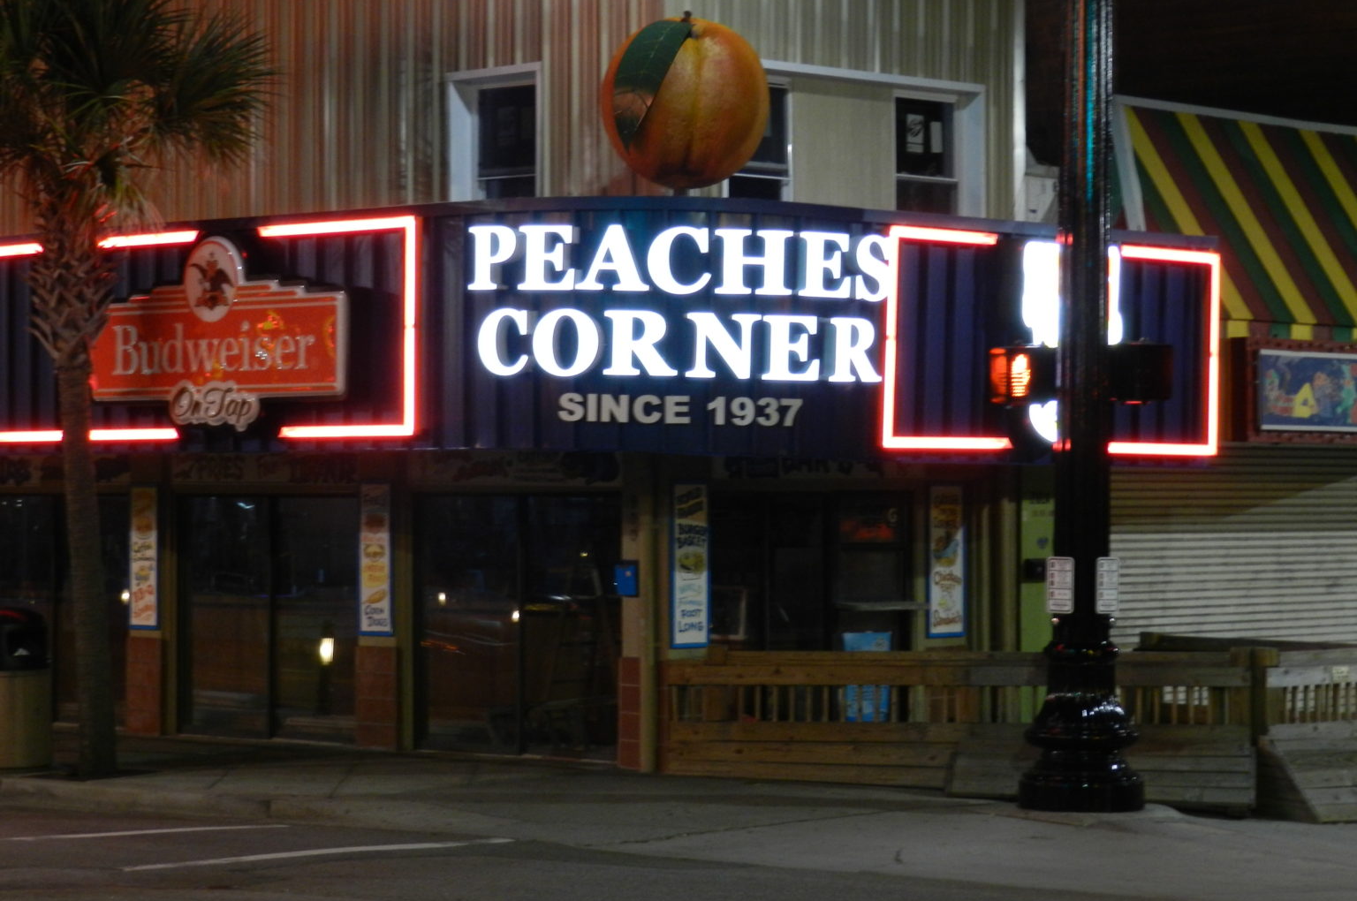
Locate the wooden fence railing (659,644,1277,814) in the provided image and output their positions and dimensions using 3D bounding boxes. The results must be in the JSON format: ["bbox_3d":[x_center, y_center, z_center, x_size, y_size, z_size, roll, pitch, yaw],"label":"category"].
[{"bbox_3d":[2.086,2.009,28.300,4.450,1.180,0.300,0,-1,-2],"label":"wooden fence railing"}]

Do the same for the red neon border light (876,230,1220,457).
[{"bbox_3d":[3.052,-0.836,31.363,0.100,1.680,4.220,-1,-1,44],"label":"red neon border light"}]

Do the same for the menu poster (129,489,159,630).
[{"bbox_3d":[-4.505,0.911,33.022,0.410,1.210,0.030,-1,-1,44],"label":"menu poster"}]

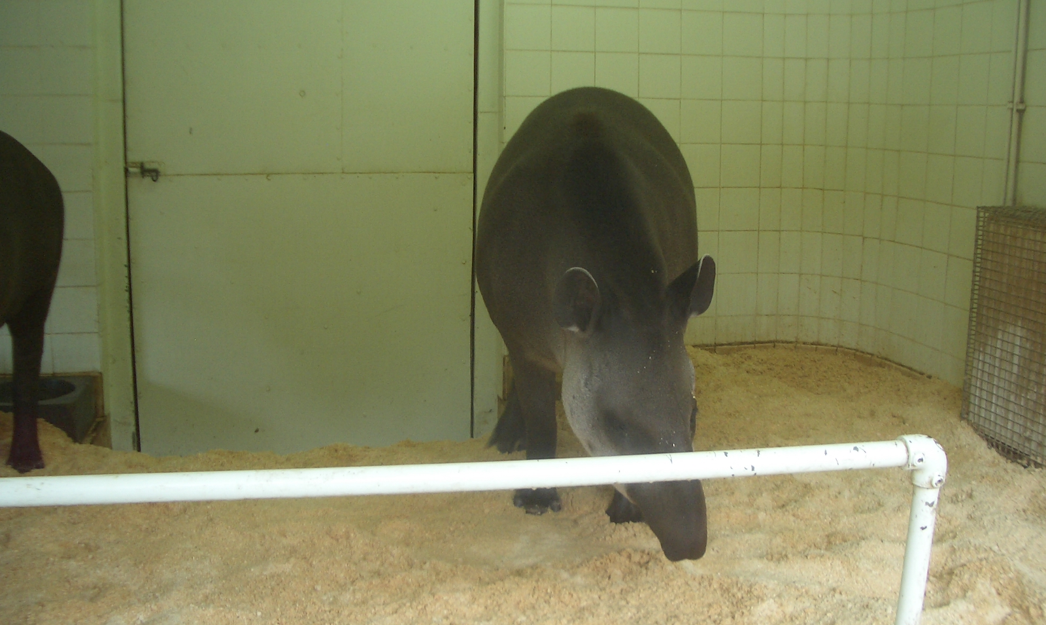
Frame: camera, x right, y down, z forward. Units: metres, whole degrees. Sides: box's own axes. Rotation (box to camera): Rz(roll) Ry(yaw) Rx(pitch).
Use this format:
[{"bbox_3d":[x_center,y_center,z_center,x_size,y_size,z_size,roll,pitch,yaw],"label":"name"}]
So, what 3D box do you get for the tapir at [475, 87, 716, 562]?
[{"bbox_3d":[0.210,-0.050,2.700,0.620,1.090,1.440,0,7,-5],"label":"tapir"}]

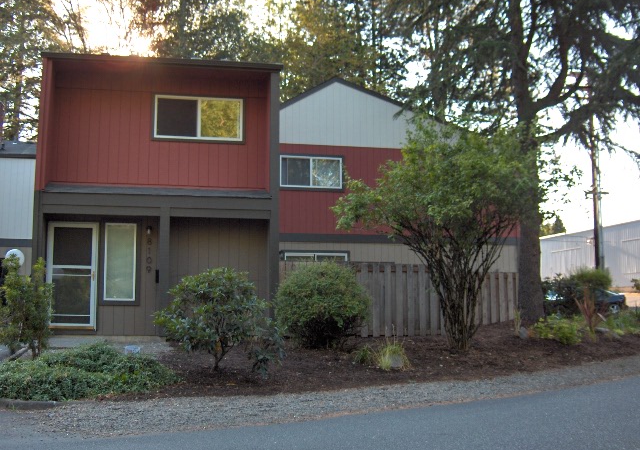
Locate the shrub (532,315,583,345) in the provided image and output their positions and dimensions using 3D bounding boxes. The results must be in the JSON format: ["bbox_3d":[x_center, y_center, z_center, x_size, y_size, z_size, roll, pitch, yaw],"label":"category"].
[{"bbox_3d":[5.500,2.443,16.700,1.158,0.695,1.000,0,-6,0],"label":"shrub"}]

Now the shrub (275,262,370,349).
[{"bbox_3d":[0.047,1.507,13.500,1.797,1.598,1.700,0,-6,0],"label":"shrub"}]

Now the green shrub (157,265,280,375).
[{"bbox_3d":[-1.561,1.514,11.200,2.019,1.657,1.800,0,-6,0],"label":"green shrub"}]

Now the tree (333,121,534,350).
[{"bbox_3d":[2.329,0.215,14.800,4.146,4.679,3.800,0,-6,0],"label":"tree"}]

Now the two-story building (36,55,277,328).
[{"bbox_3d":[-3.653,-0.189,16.971,4.464,5.265,7.000,1,-6,-11],"label":"two-story building"}]

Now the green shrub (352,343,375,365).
[{"bbox_3d":[0.742,2.209,12.300,0.444,0.375,0.420,0,-6,0],"label":"green shrub"}]

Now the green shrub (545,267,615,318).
[{"bbox_3d":[7.349,1.919,20.500,2.047,1.421,1.800,0,-6,0],"label":"green shrub"}]

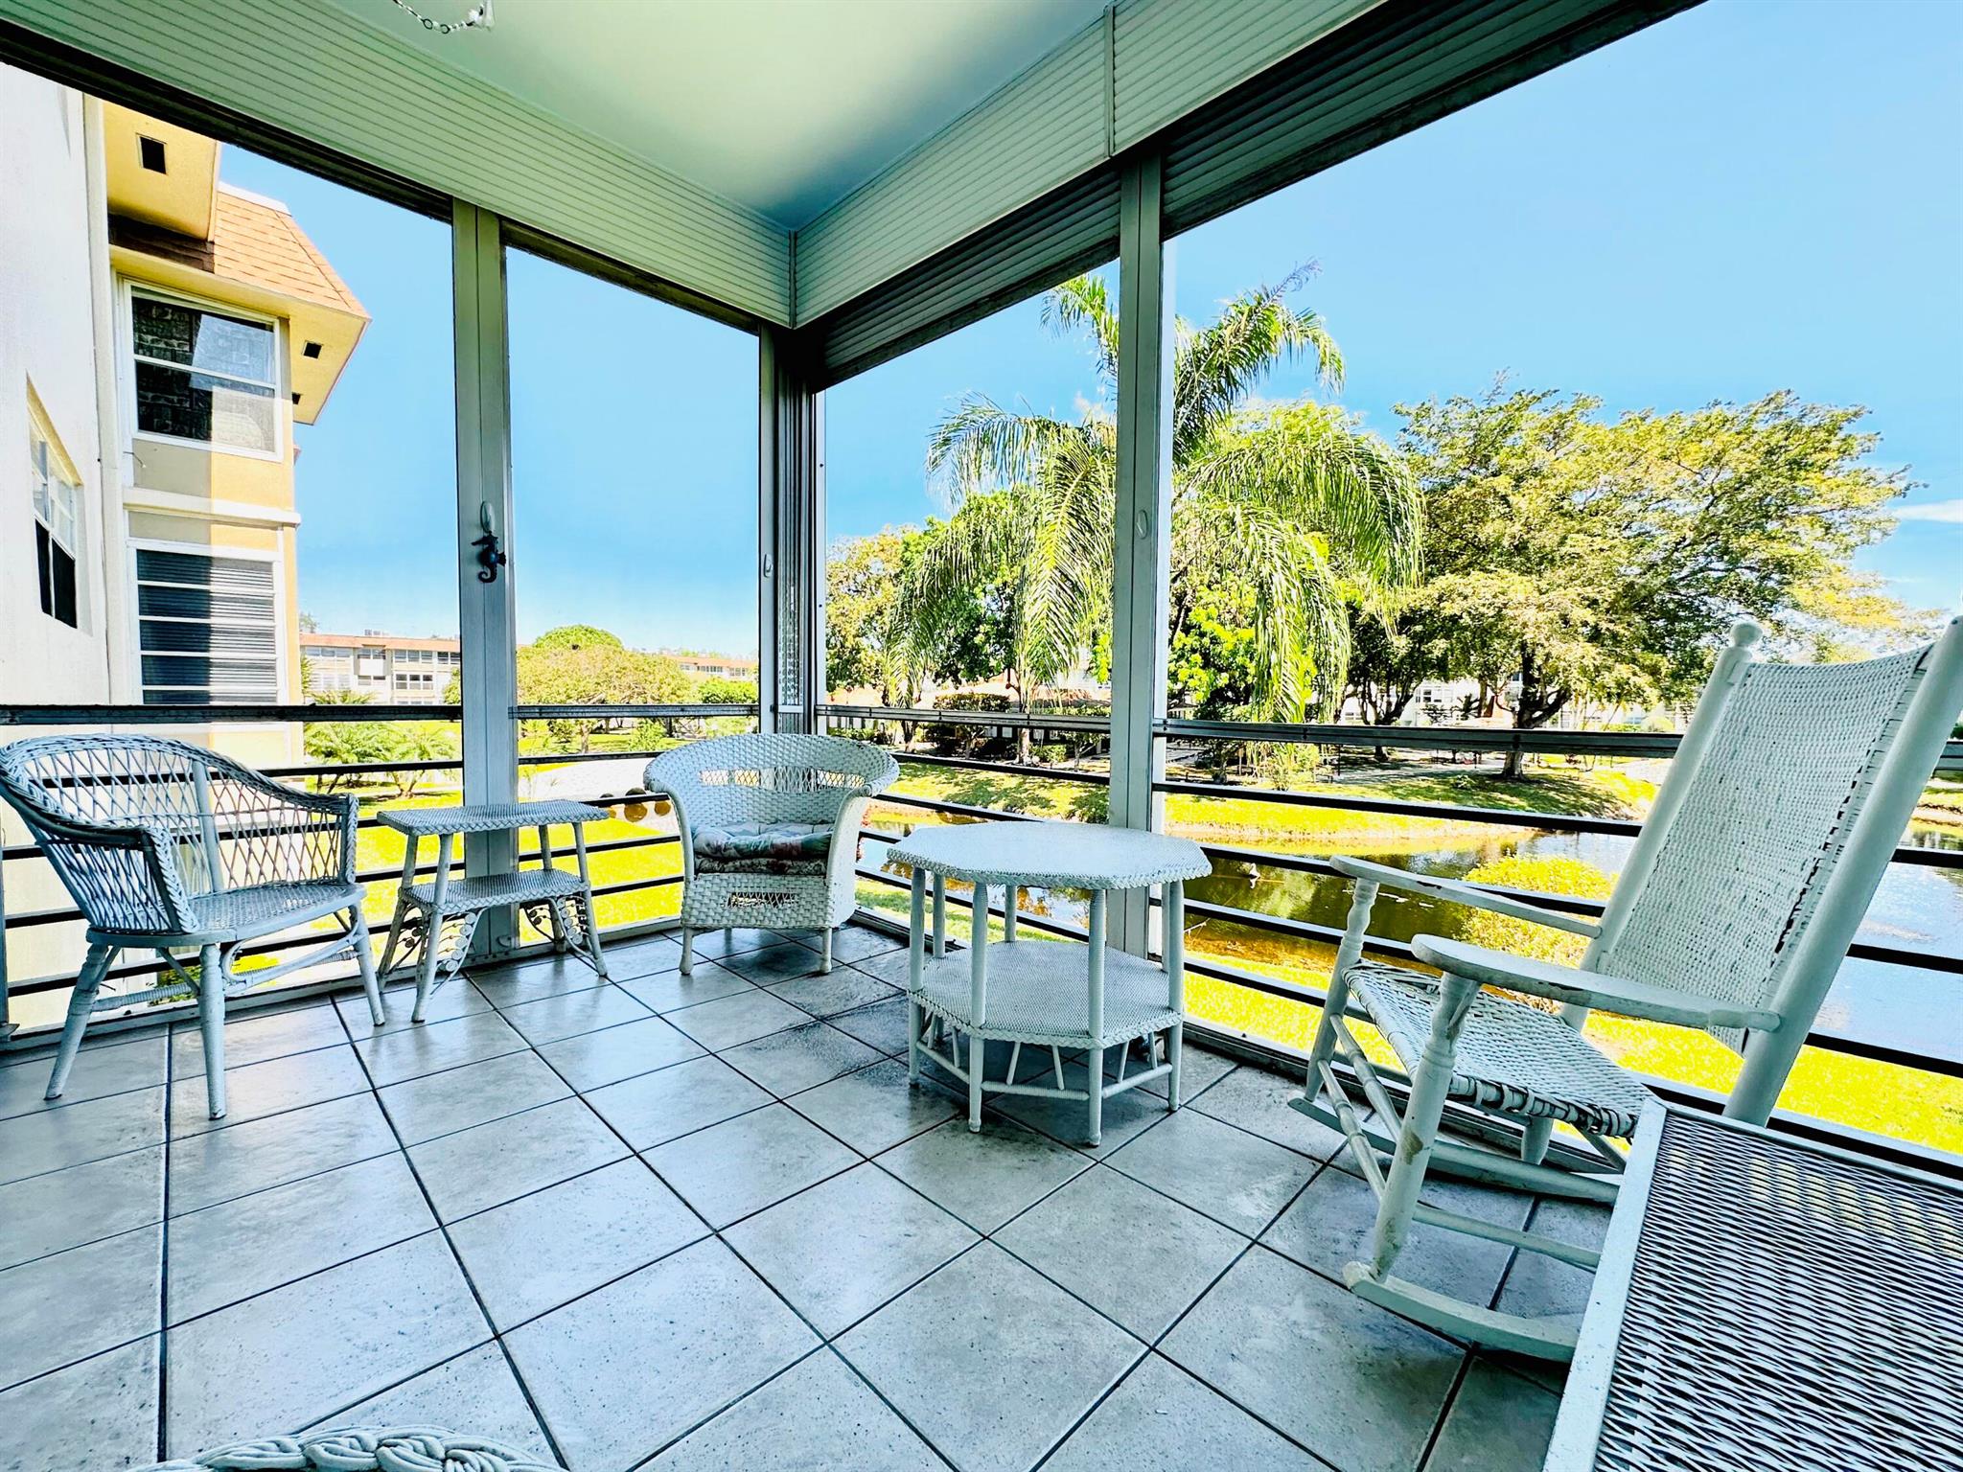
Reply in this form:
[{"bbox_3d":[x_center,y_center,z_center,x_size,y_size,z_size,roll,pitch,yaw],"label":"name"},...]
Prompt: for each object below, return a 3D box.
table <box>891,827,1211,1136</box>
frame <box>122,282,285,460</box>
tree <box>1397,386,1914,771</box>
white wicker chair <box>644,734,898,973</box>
[{"bbox_3d":[0.161,0.536,1.915,0.713,0.556,0.713,1,3,9],"label":"table"},{"bbox_3d":[-7.578,-3.530,7.791,0.100,1.420,1.077,3,4,44],"label":"frame"},{"bbox_3d":[26.901,-6.175,33.335,16.500,16.600,15.500,3,3,39],"label":"tree"},{"bbox_3d":[-0.710,0.378,2.823,0.838,0.758,0.675,0,3,-5],"label":"white wicker chair"}]

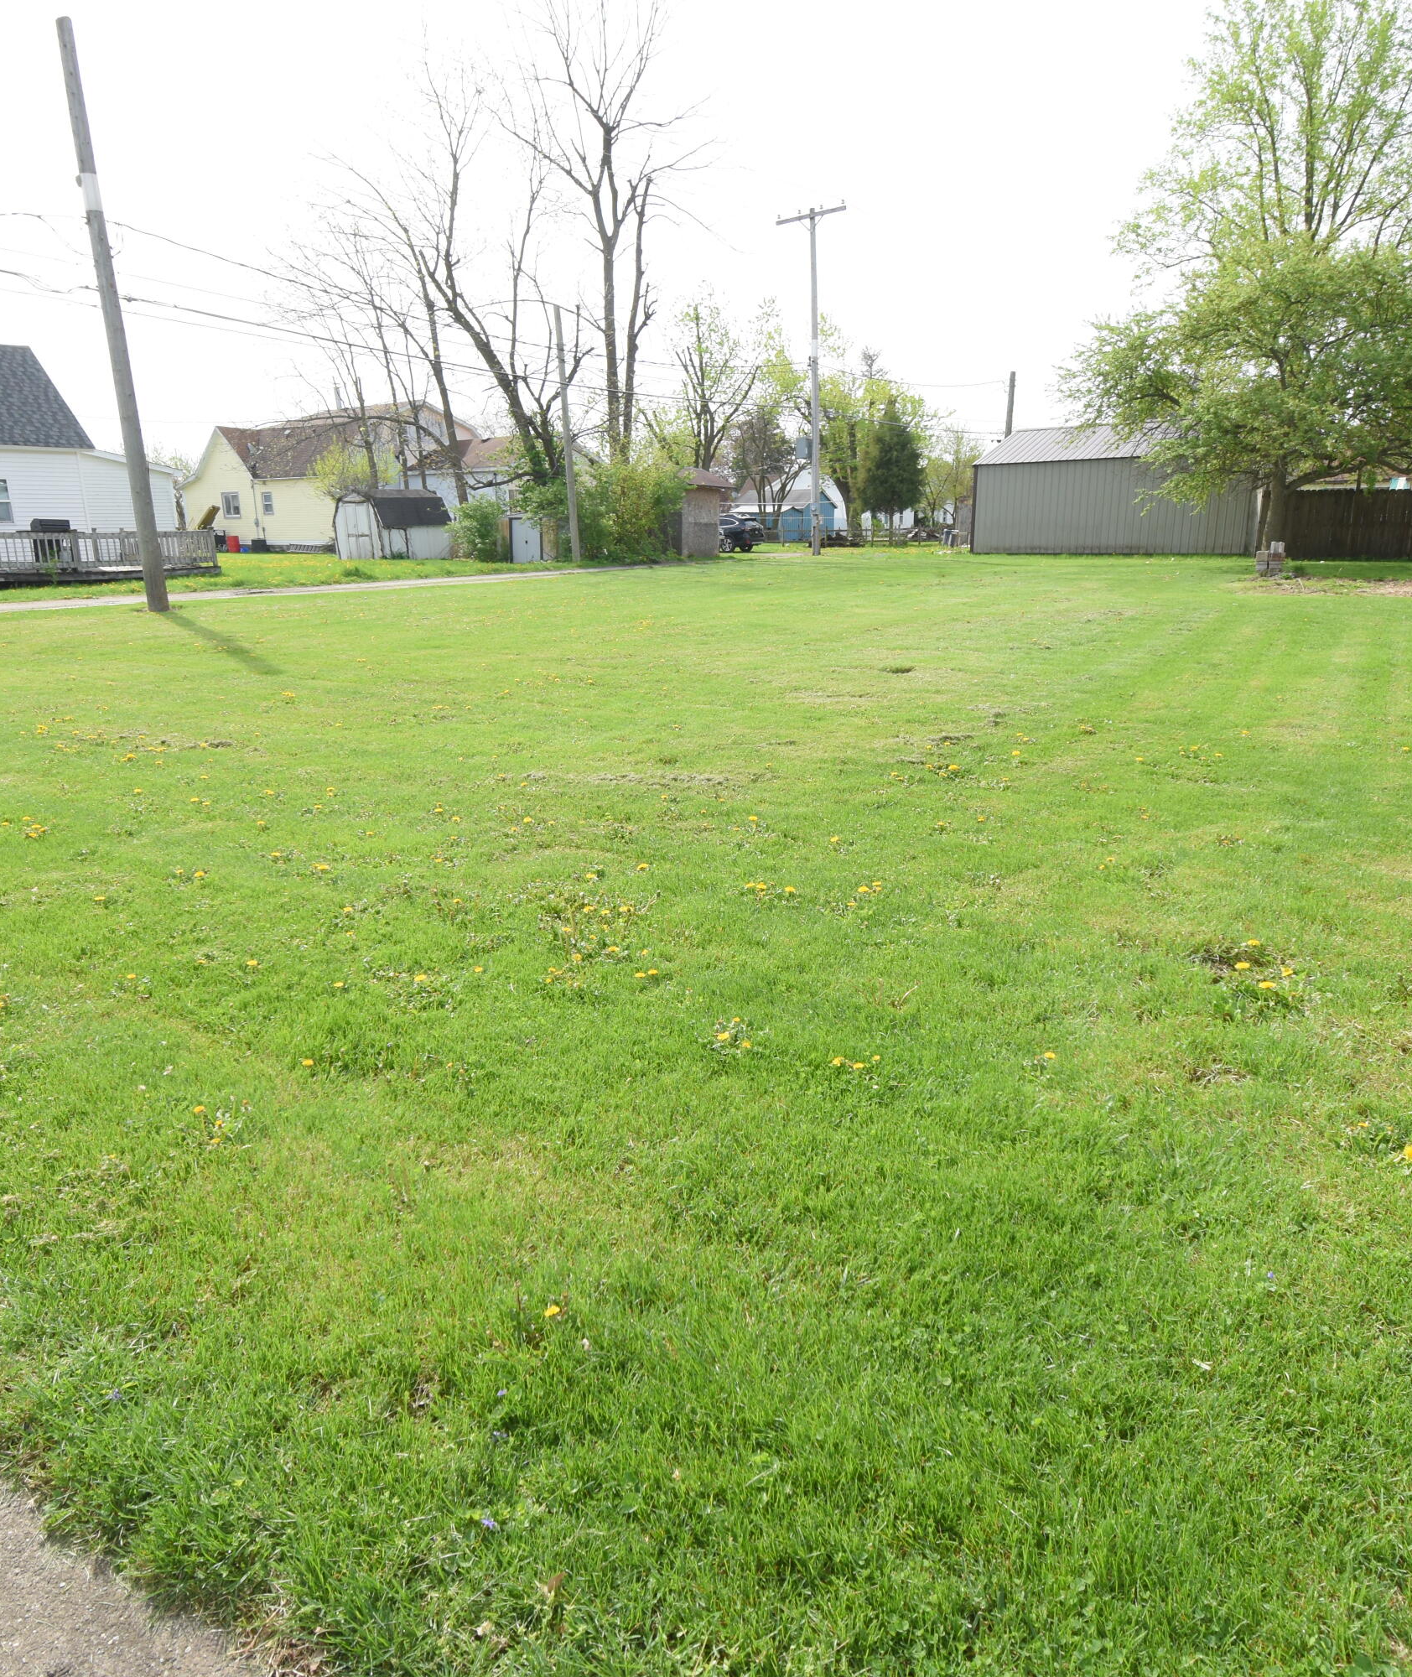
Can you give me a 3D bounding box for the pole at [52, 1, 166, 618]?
[{"bbox_3d":[-8.953,-7.607,15.874,0.330,8.140,0.330,-1,17,0],"label":"pole"}]

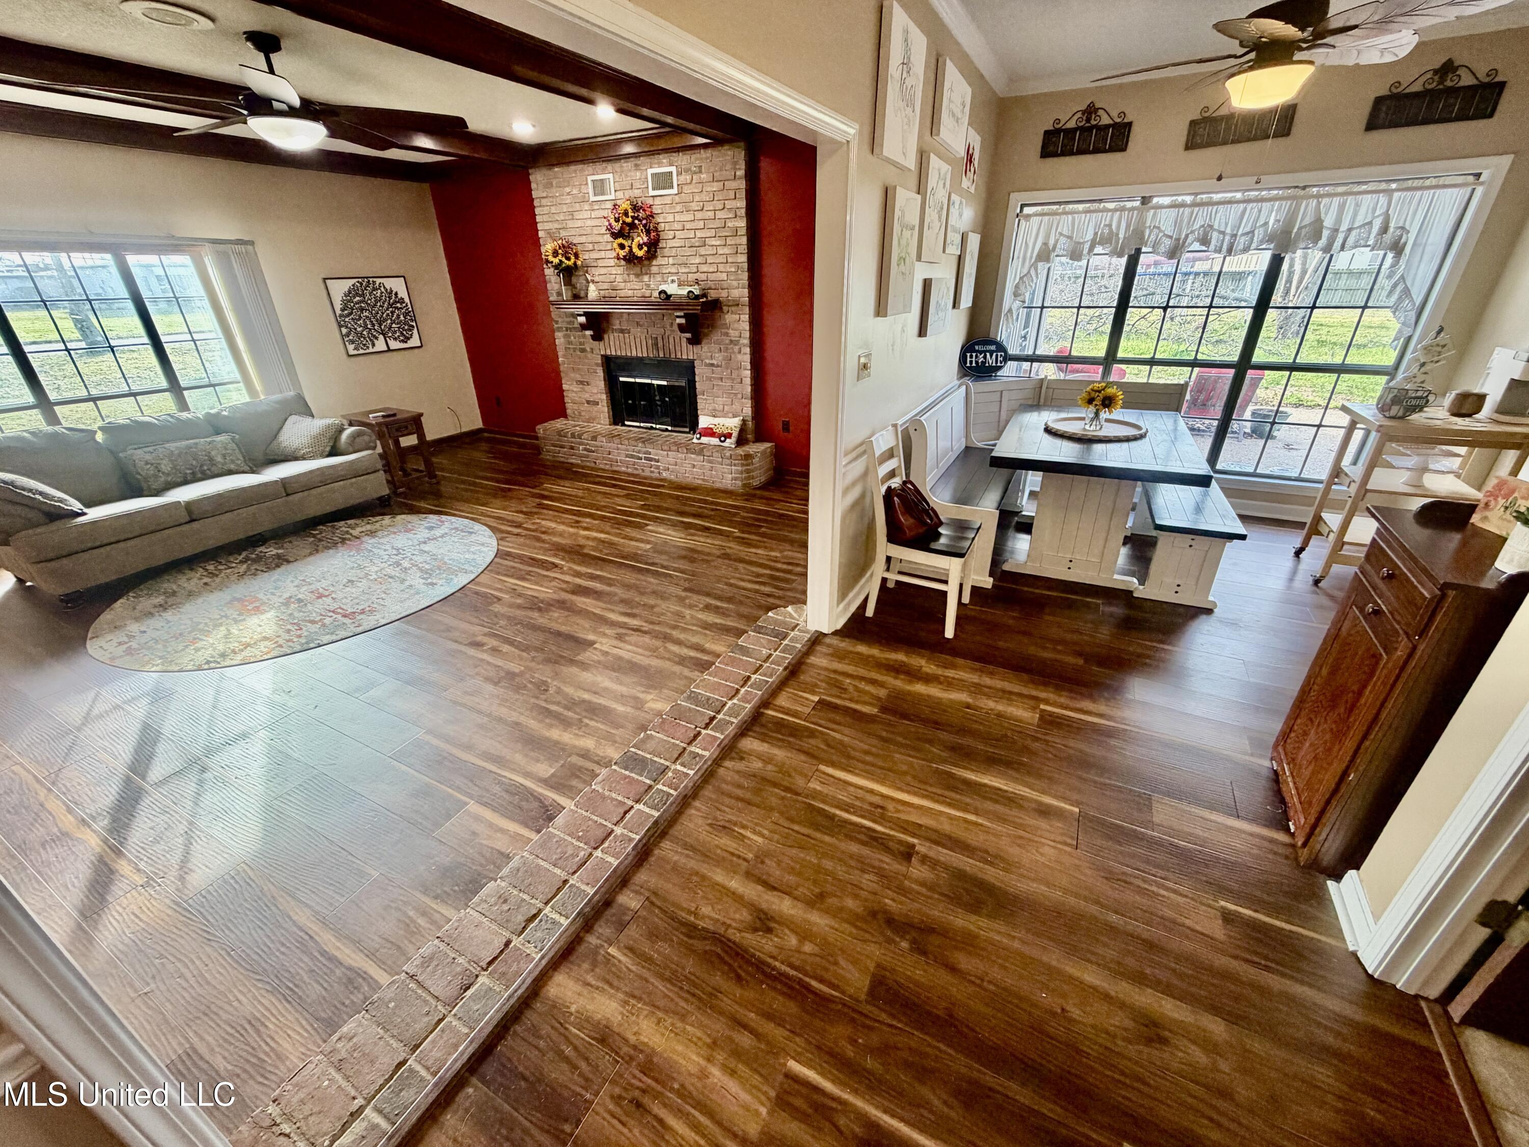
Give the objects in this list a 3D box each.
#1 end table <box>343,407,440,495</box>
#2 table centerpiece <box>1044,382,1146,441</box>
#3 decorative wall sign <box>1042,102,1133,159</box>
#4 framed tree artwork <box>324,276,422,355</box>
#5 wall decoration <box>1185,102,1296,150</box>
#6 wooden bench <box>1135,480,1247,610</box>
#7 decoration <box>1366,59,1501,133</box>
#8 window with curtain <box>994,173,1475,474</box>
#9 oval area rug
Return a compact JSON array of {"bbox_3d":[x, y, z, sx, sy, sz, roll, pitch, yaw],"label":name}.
[{"bbox_3d":[-3.577,-1.200,5.927,0.655,0.628,0.430,12,29,25],"label":"end table"},{"bbox_3d":[2.023,-0.998,3.734,0.554,0.288,0.554,11,28,25],"label":"table centerpiece"},{"bbox_3d":[2.127,-2.932,4.080,0.535,0.290,0.029,11,28,25],"label":"decorative wall sign"},{"bbox_3d":[-3.910,-2.606,6.242,0.032,0.700,0.832,11,28,25],"label":"framed tree artwork"},{"bbox_3d":[2.887,-2.762,3.736,0.529,0.289,0.029,11,28,25],"label":"wall decoration"},{"bbox_3d":[2.415,-0.255,3.634,0.395,0.446,1.180,11,29,23],"label":"wooden bench"},{"bbox_3d":[3.670,-2.620,3.364,0.535,0.298,0.029,11,28,25],"label":"decoration"},{"bbox_3d":[2.925,-1.629,4.335,2.414,1.798,0.130,11,28,25],"label":"window with curtain"},{"bbox_3d":[-3.012,0.001,4.190,2.140,0.012,2.260,12,29,25],"label":"oval area rug"}]

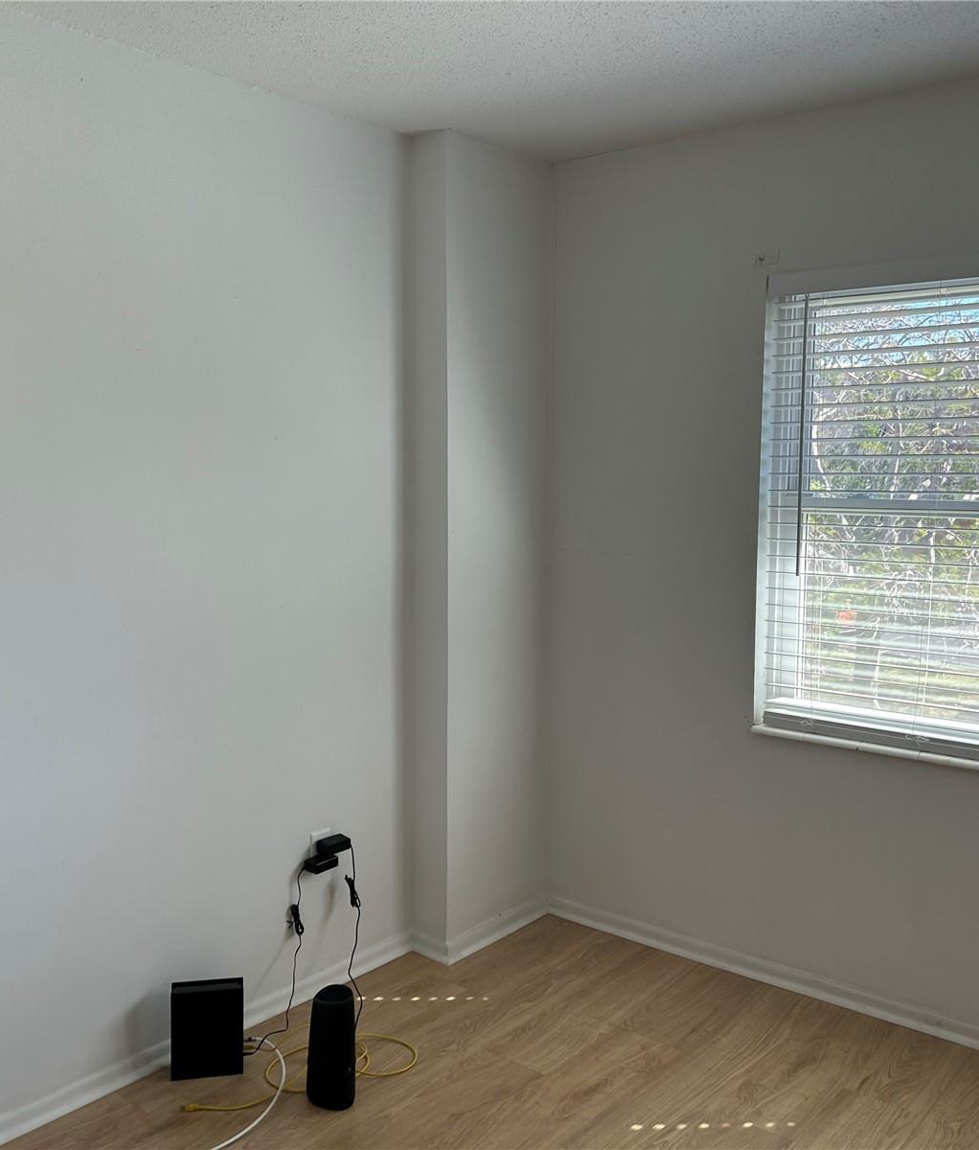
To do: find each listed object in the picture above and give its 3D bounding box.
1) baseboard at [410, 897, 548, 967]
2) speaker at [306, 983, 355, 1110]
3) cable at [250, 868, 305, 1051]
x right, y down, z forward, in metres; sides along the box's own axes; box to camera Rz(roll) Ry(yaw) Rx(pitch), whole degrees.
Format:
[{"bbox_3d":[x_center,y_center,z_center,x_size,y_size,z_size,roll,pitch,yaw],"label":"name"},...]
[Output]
[{"bbox_3d":[-0.018,1.090,3.618,0.140,0.068,0.500,5,7,40],"label":"baseboard"},{"bbox_3d":[-0.366,1.087,2.657,0.115,0.258,0.115,-1,6,-8],"label":"speaker"},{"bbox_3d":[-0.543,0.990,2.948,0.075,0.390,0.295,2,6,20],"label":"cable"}]

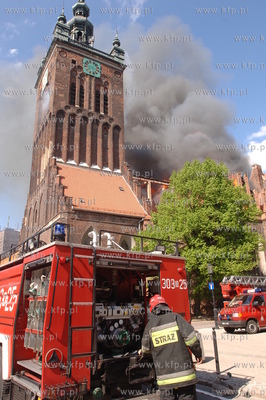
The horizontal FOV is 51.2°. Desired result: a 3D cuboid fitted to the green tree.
[{"bbox_3d":[6.360,2.800,25.380,10.590,14.450,9.990,-1,-19,0],"label":"green tree"}]

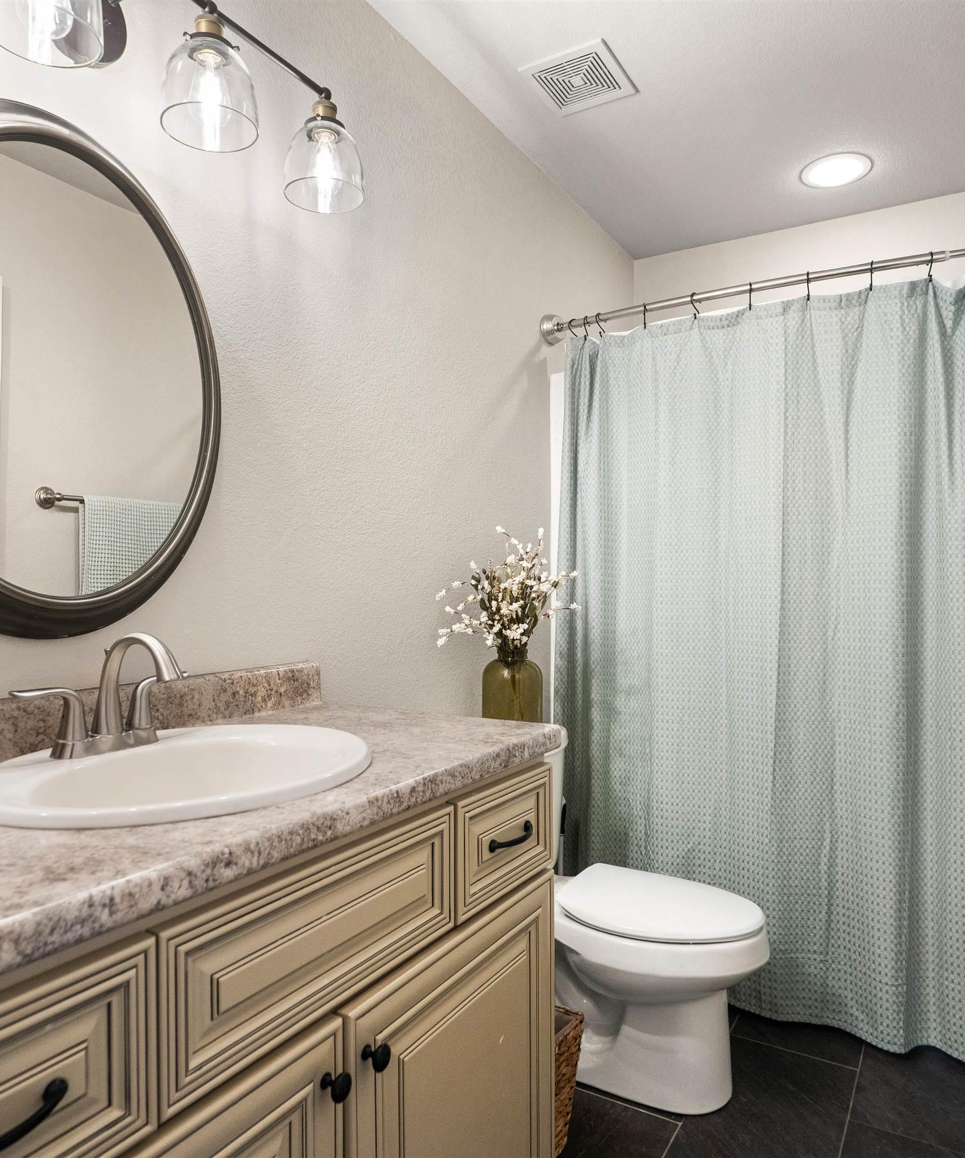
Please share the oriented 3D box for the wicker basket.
[{"bbox_3d":[0.057,1.008,1.556,0.240,0.255,0.170,0,0,32],"label":"wicker basket"}]

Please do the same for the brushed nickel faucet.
[{"bbox_3d":[-0.522,0.170,1.158,0.180,0.178,0.280,0,0,32],"label":"brushed nickel faucet"}]

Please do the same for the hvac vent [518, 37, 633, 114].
[{"bbox_3d":[0.265,-1.344,2.096,0.250,0.022,0.245,0,0,32],"label":"hvac vent"}]

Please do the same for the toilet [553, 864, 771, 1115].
[{"bbox_3d":[0.268,0.764,1.847,0.800,0.745,0.440,0,0,32],"label":"toilet"}]

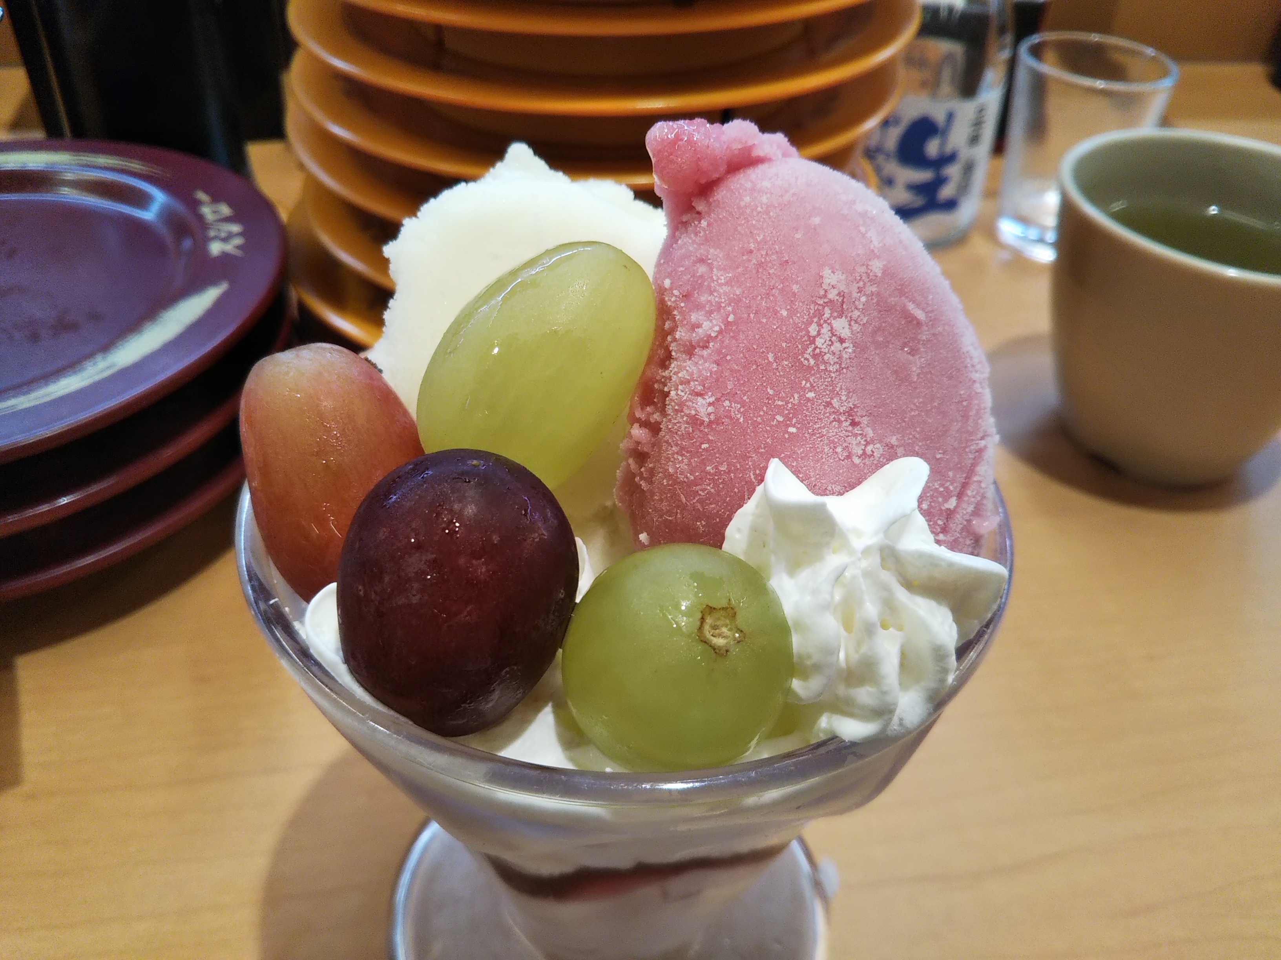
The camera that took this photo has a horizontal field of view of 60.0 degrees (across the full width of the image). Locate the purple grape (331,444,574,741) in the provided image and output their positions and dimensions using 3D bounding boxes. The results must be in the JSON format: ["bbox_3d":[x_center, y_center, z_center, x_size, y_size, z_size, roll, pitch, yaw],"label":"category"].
[{"bbox_3d":[-0.019,0.011,0.113,0.024,0.029,0.024,6,14,0],"label":"purple grape"}]

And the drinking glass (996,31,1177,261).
[{"bbox_3d":[0.144,-0.109,0.372,0.050,0.063,0.050,3,40,0],"label":"drinking glass"}]

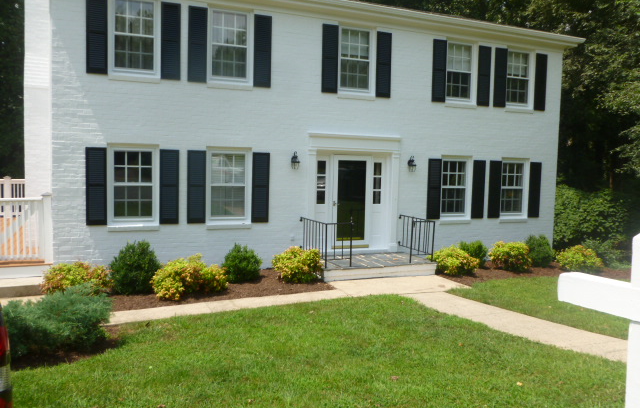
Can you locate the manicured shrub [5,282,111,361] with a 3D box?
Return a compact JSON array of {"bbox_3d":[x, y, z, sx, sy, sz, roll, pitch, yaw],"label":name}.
[{"bbox_3d":[-3.140,1.327,6.290,1.246,0.693,1.265,0,4,-22],"label":"manicured shrub"}]

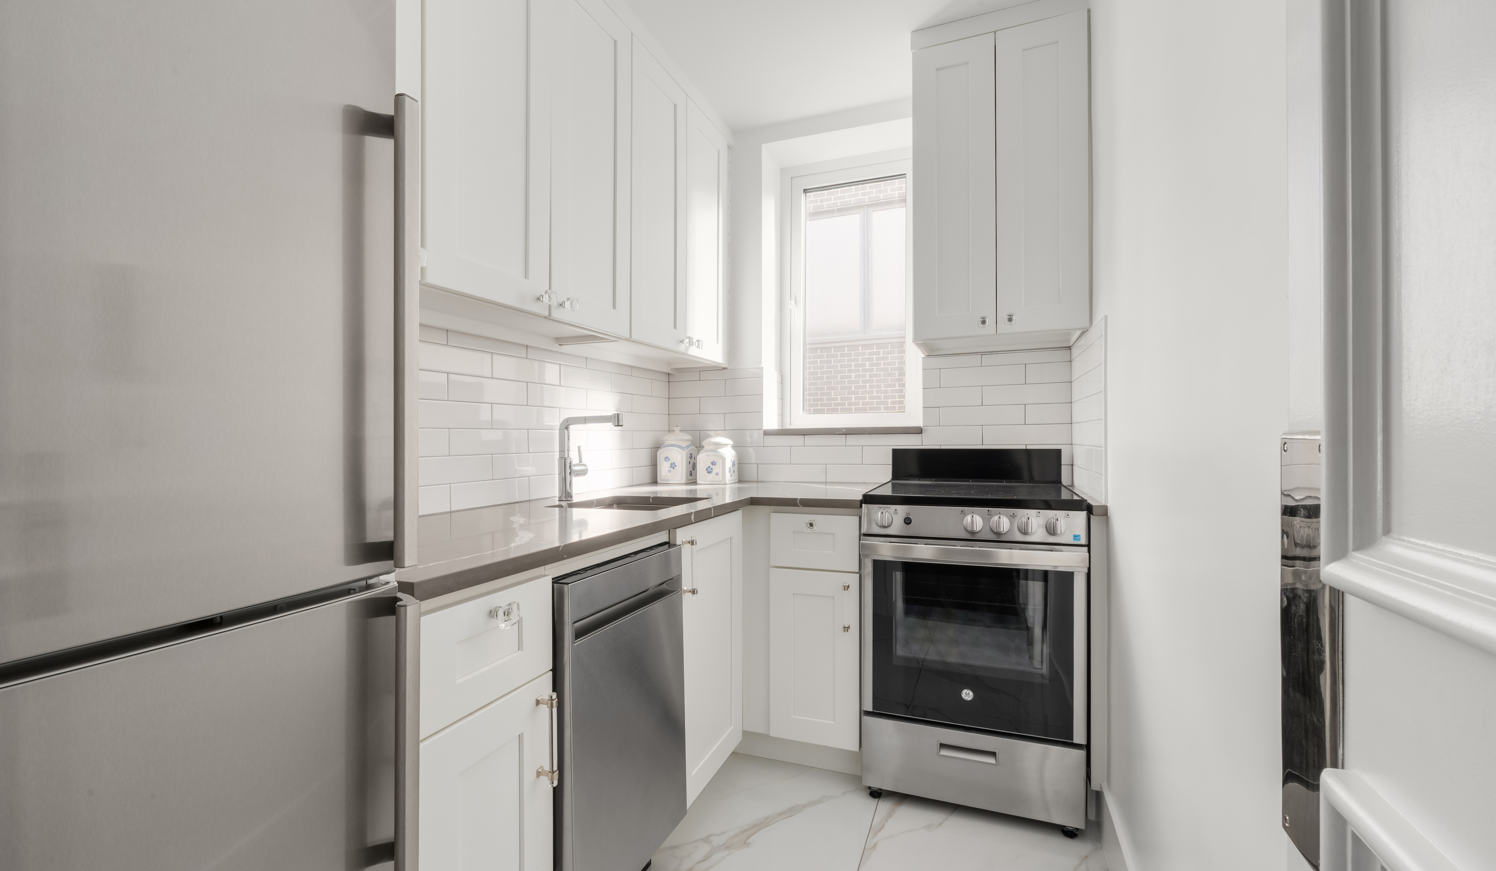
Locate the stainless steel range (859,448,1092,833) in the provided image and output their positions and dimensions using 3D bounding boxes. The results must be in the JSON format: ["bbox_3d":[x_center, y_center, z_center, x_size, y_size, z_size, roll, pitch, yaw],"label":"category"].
[{"bbox_3d":[0.733,0.584,2.054,0.606,1.063,0.675,0,0,21],"label":"stainless steel range"}]

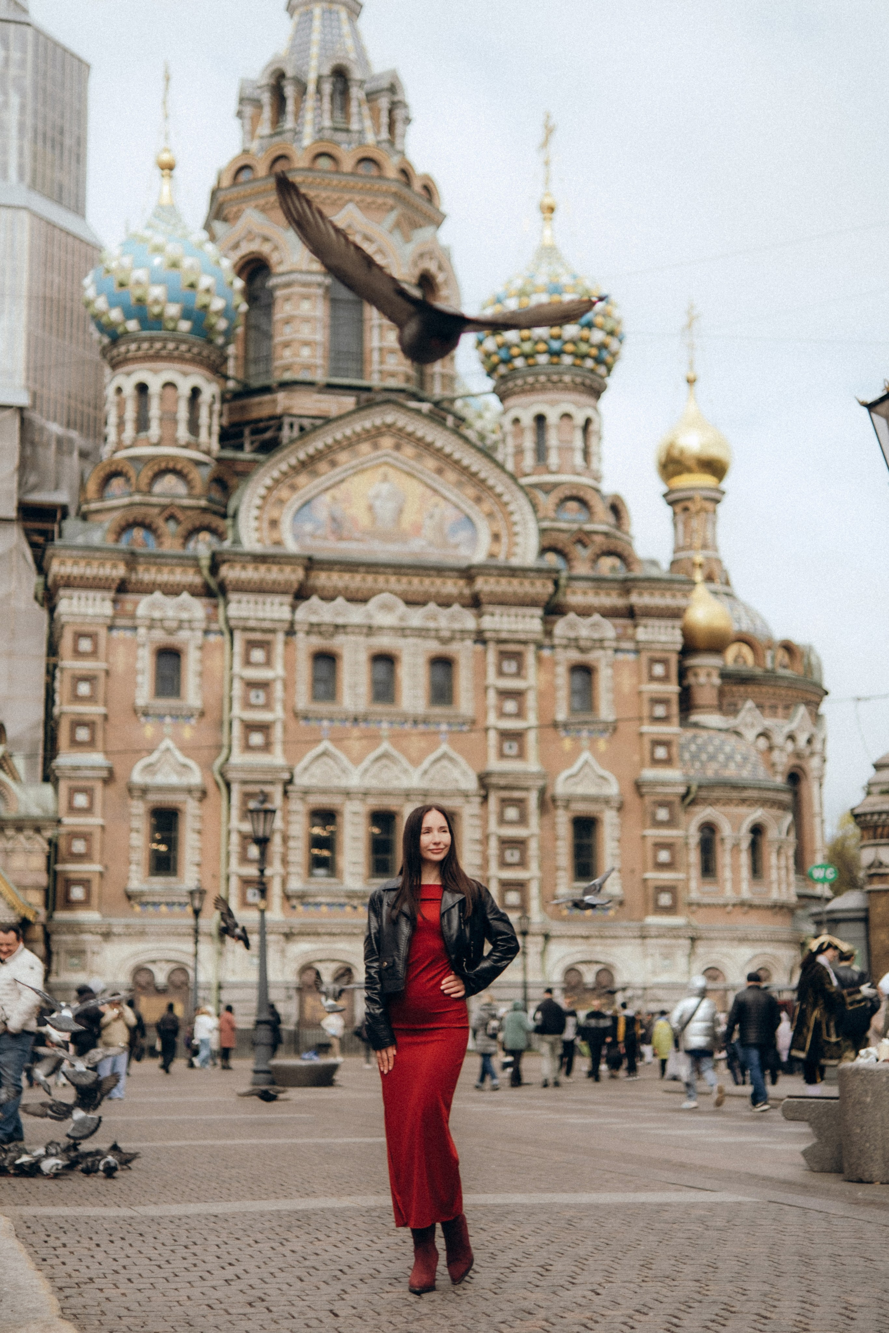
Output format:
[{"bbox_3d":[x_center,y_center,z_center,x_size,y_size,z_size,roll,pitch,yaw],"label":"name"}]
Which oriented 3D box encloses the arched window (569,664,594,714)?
[{"bbox_3d":[6.306,1.052,85.213,1.155,2.294,0.300,2,-12,-13],"label":"arched window"}]

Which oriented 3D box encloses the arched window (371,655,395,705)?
[{"bbox_3d":[-2.759,0.581,83.092,1.145,2.285,0.300,2,-12,-13],"label":"arched window"}]

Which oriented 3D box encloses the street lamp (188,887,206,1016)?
[{"bbox_3d":[-7.278,9.089,54.504,0.520,5.309,0.520,2,-11,-13],"label":"street lamp"}]

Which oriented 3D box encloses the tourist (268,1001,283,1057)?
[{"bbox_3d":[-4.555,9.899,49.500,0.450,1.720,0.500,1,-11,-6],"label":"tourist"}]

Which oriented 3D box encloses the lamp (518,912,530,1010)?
[{"bbox_3d":[3.013,11.982,70.004,0.420,5.291,0.420,3,-12,-16],"label":"lamp"}]

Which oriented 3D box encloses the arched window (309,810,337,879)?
[{"bbox_3d":[-5.010,7.333,76.101,1.179,2.781,0.300,3,-12,-16],"label":"arched window"}]

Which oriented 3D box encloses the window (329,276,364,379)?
[{"bbox_3d":[-5.148,-18.073,96.805,1.825,6.458,0.400,2,-12,-13],"label":"window"}]

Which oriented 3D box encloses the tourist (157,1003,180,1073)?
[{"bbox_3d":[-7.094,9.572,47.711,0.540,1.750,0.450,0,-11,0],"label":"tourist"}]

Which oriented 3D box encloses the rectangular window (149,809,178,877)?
[{"bbox_3d":[-11.852,7.451,78.145,1.266,2.901,0.350,2,-11,-13],"label":"rectangular window"}]

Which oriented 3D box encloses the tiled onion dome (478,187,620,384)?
[{"bbox_3d":[5.339,-18.898,94.258,7.427,11.067,7.427,0,-11,0],"label":"tiled onion dome"}]

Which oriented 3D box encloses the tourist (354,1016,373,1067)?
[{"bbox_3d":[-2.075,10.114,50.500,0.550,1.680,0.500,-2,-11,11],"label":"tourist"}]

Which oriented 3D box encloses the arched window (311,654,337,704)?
[{"bbox_3d":[-5.361,0.507,82.471,1.175,2.220,0.300,2,-12,-13],"label":"arched window"}]

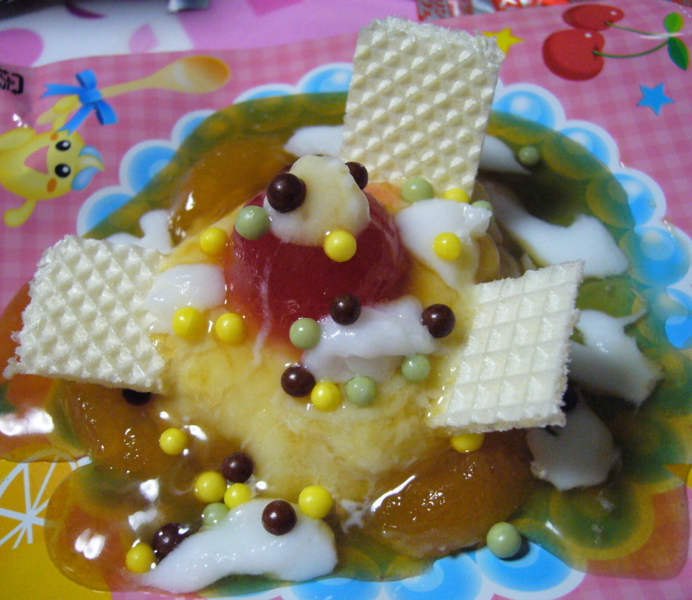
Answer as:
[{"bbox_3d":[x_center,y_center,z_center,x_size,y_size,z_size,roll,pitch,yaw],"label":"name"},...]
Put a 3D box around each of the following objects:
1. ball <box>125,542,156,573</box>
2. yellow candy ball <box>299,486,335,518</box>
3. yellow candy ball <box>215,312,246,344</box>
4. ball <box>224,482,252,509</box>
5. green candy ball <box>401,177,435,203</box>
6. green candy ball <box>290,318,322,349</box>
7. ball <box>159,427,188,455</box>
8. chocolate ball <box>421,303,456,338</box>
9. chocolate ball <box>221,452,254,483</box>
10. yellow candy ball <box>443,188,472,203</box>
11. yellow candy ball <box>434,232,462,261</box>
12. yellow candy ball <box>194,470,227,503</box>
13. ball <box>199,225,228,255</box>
[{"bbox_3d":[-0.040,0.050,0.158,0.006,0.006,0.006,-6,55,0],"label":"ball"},{"bbox_3d":[-0.005,0.031,0.126,0.005,0.005,0.005,-1,61,2],"label":"yellow candy ball"},{"bbox_3d":[-0.018,0.004,0.123,0.005,0.005,0.005,-1,61,2],"label":"yellow candy ball"},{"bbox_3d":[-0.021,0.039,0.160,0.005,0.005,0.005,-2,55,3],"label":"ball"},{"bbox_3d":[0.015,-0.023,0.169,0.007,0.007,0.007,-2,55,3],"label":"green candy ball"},{"bbox_3d":[-0.006,0.005,0.121,0.005,0.005,0.005,-1,61,2],"label":"green candy ball"},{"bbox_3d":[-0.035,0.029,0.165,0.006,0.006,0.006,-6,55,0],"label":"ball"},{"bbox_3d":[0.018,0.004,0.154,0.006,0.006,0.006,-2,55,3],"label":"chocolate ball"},{"bbox_3d":[-0.017,0.027,0.129,0.005,0.005,0.005,-1,61,2],"label":"chocolate ball"},{"bbox_3d":[0.019,-0.017,0.136,0.004,0.004,0.004,0,61,3],"label":"yellow candy ball"},{"bbox_3d":[0.017,-0.009,0.132,0.005,0.005,0.005,0,61,3],"label":"yellow candy ball"},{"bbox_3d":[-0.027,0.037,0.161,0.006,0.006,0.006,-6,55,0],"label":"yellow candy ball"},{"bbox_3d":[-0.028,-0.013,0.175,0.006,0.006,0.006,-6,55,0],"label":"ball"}]

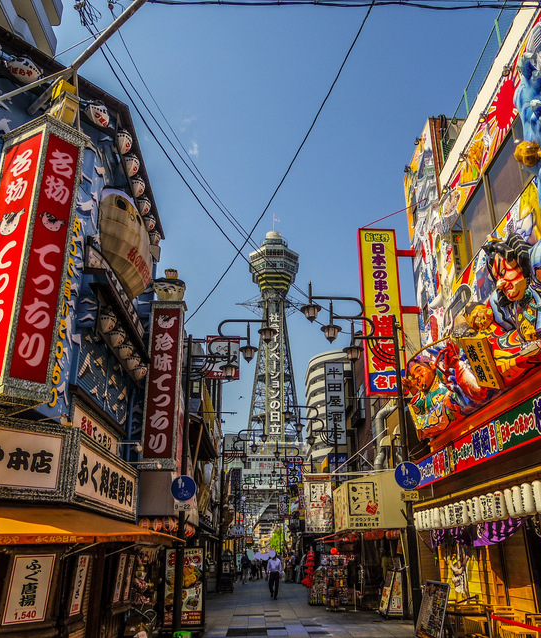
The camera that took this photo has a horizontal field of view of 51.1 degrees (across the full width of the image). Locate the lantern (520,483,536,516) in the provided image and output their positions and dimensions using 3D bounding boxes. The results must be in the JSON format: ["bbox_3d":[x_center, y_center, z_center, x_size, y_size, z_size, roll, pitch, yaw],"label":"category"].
[{"bbox_3d":[4.025,2.814,8.821,0.250,0.490,0.250,1,-22,-1],"label":"lantern"}]

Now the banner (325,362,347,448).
[{"bbox_3d":[3.238,4.237,28.255,1.071,4.229,0.300,1,-22,-1],"label":"banner"}]

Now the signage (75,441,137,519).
[{"bbox_3d":[-2.991,3.064,10.444,0.150,0.885,4.338,1,-22,-1],"label":"signage"}]

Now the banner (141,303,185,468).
[{"bbox_3d":[-2.850,1.744,15.081,0.850,4.400,0.600,1,-23,-2],"label":"banner"}]

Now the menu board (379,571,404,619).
[{"bbox_3d":[3.400,7.734,15.955,0.500,1.200,0.950,2,-23,-5],"label":"menu board"}]

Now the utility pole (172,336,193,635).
[{"bbox_3d":[-2.100,3.691,13.733,0.200,6.970,0.200,0,-23,0],"label":"utility pole"}]

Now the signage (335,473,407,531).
[{"bbox_3d":[3.057,5.777,17.824,1.742,1.676,2.600,1,-22,-1],"label":"signage"}]

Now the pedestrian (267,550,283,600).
[{"bbox_3d":[0.190,9.723,21.409,0.560,1.700,0.420,0,-23,0],"label":"pedestrian"}]

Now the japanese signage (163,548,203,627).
[{"bbox_3d":[-1.999,6.256,13.165,0.920,1.755,0.220,1,-22,-1],"label":"japanese signage"}]

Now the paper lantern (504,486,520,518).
[{"bbox_3d":[3.989,3.018,9.300,0.200,0.480,0.200,0,-22,-1],"label":"paper lantern"}]

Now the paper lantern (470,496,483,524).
[{"bbox_3d":[3.970,3.677,10.871,0.250,0.490,0.250,1,-22,-1],"label":"paper lantern"}]

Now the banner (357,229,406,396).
[{"bbox_3d":[3.421,-0.293,17.456,1.100,5.500,0.360,0,-22,0],"label":"banner"}]

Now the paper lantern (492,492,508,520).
[{"bbox_3d":[4.059,3.304,10.000,0.200,0.480,0.200,0,-22,-1],"label":"paper lantern"}]

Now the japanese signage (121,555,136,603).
[{"bbox_3d":[-2.990,5.475,11.919,0.050,0.920,0.420,1,-22,4],"label":"japanese signage"}]

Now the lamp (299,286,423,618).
[{"bbox_3d":[1.990,2.817,13.229,2.420,8.200,0.550,0,-23,0],"label":"lamp"}]

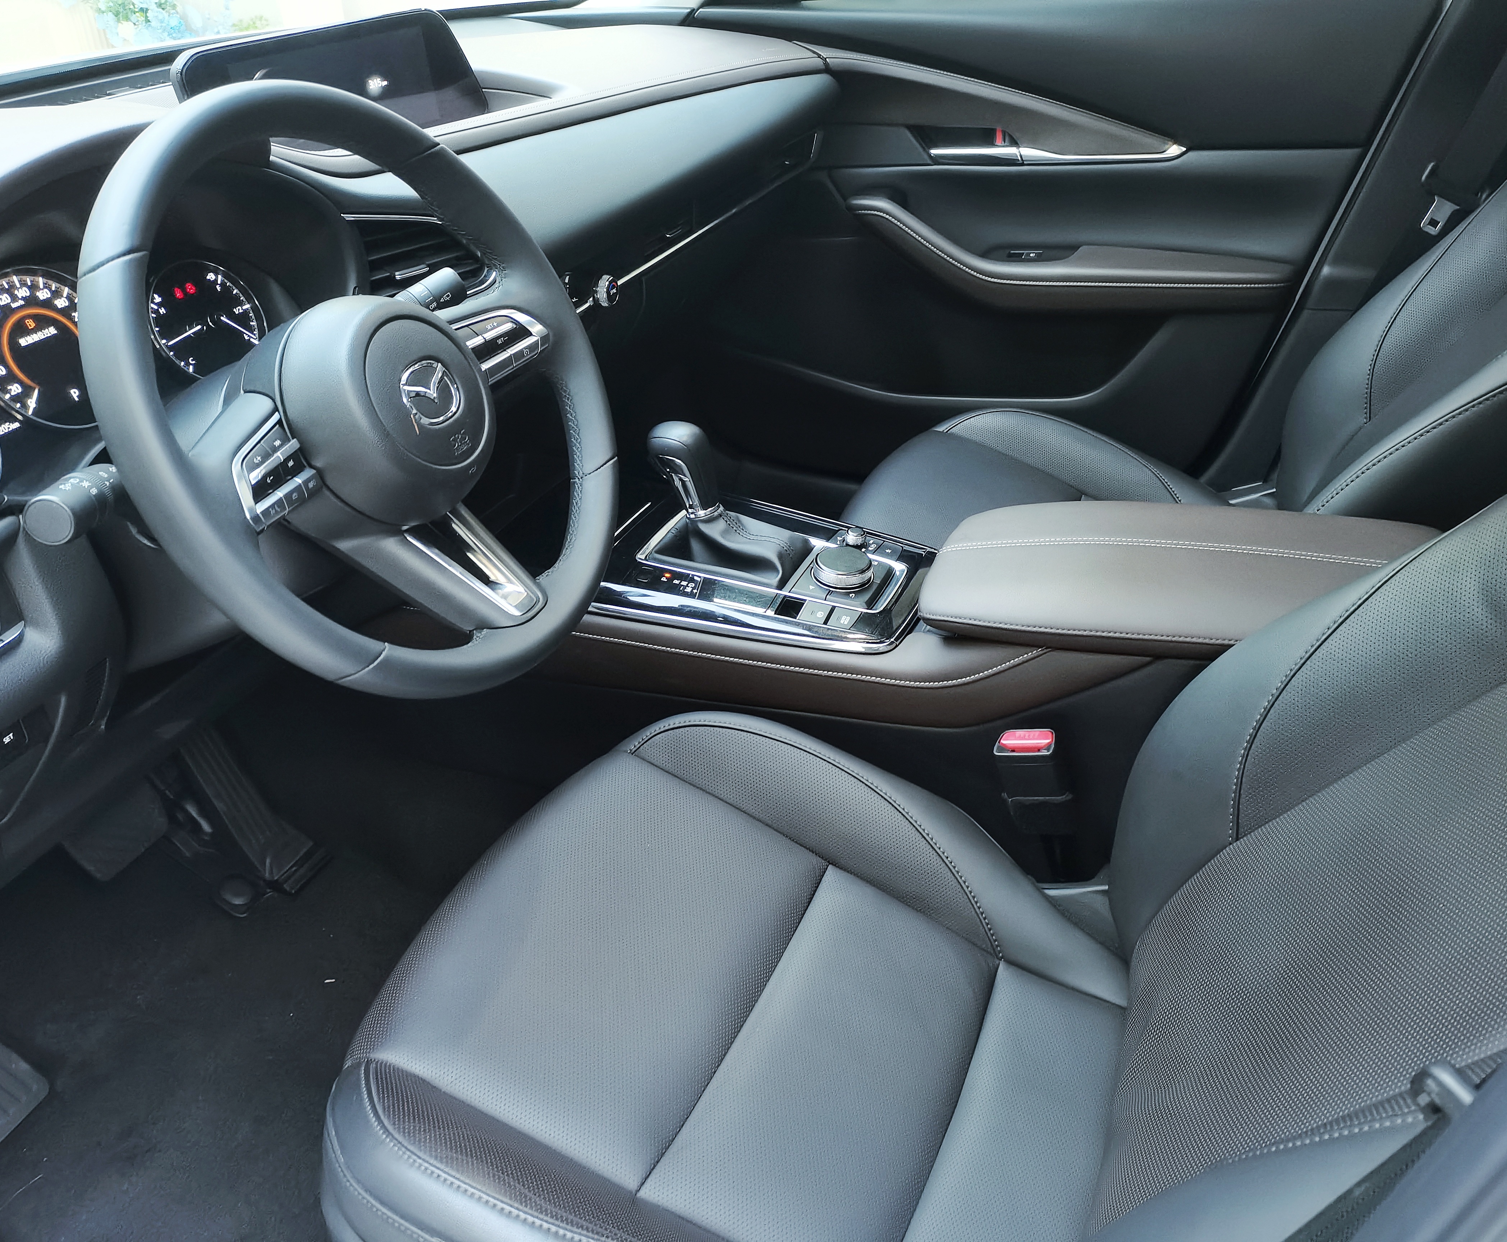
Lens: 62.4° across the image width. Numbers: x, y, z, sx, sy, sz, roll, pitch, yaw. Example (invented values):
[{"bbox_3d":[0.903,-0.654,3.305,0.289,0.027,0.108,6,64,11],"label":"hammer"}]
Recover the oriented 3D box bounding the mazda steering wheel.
[{"bbox_3d":[-0.227,-0.135,0.757,0.105,0.370,0.370,-15,21,35],"label":"mazda steering wheel"}]

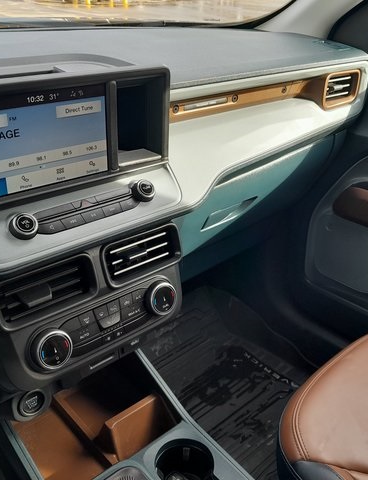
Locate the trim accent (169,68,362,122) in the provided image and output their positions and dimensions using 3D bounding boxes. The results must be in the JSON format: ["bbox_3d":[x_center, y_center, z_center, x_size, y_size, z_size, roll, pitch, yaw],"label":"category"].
[{"bbox_3d":[0.160,-0.247,0.866,0.465,0.064,0.060,-21,39,-37],"label":"trim accent"}]

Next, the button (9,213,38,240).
[{"bbox_3d":[-0.172,-0.014,0.539,0.028,0.028,0.015,-21,0,-37],"label":"button"}]

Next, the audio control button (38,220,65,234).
[{"bbox_3d":[-0.148,-0.013,0.563,0.031,0.013,0.006,-21,0,-37],"label":"audio control button"}]

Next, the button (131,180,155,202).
[{"bbox_3d":[-0.051,-0.062,0.638,0.028,0.028,0.015,-21,0,-37],"label":"button"}]

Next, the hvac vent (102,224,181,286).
[{"bbox_3d":[-0.057,0.018,0.664,0.119,0.056,0.027,-21,20,-37],"label":"hvac vent"}]

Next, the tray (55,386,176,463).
[{"bbox_3d":[-0.120,0.276,0.822,0.127,0.063,0.158,-21,39,-37],"label":"tray"}]

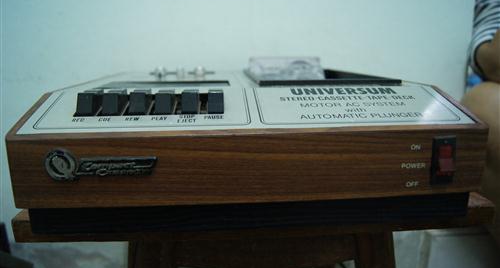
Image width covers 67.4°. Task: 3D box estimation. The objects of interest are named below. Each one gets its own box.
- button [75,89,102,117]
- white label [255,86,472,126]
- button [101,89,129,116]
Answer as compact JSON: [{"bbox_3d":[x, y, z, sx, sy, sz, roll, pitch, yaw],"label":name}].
[{"bbox_3d":[-0.131,-0.025,0.305,0.012,0.019,0.021,-1,13,-4],"label":"button"},{"bbox_3d":[0.090,-0.026,0.327,0.168,0.002,0.073,-1,31,-4],"label":"white label"},{"bbox_3d":[-0.111,-0.025,0.307,0.012,0.019,0.021,-1,13,-4],"label":"button"}]

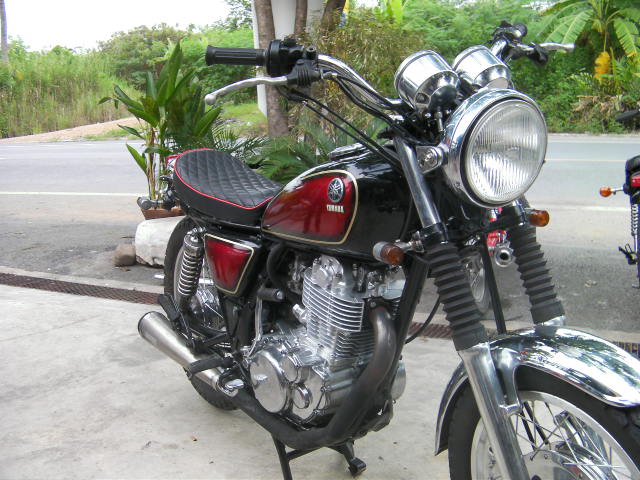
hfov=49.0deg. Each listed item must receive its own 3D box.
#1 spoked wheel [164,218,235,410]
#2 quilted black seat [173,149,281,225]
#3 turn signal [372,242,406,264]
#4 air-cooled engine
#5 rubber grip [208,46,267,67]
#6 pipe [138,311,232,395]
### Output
[{"bbox_3d":[-0.356,0.237,2.343,0.115,0.650,0.650,-10,16,-33],"label":"spoked wheel"},{"bbox_3d":[-0.263,-0.158,2.103,0.245,0.165,0.680,-10,16,-33],"label":"quilted black seat"},{"bbox_3d":[0.122,0.024,1.253,0.040,0.040,0.064,-7,15,-26],"label":"turn signal"},{"bbox_3d":[0.055,0.228,1.717,0.335,0.445,0.410,-10,16,-33],"label":"air-cooled engine"},{"bbox_3d":[-0.160,-0.349,1.340,0.120,0.036,0.036,-3,13,-14],"label":"rubber grip"},{"bbox_3d":[-0.409,0.349,2.115,0.088,0.088,0.498,-11,21,-38],"label":"pipe"}]

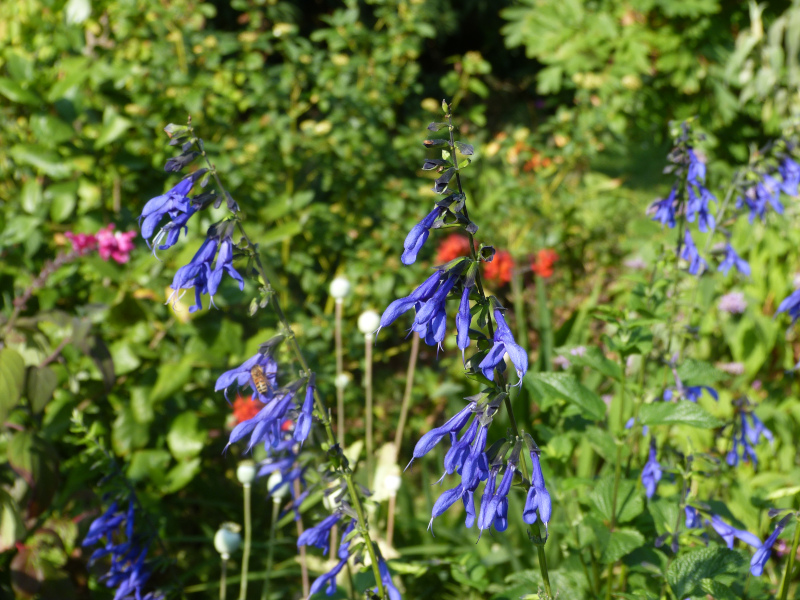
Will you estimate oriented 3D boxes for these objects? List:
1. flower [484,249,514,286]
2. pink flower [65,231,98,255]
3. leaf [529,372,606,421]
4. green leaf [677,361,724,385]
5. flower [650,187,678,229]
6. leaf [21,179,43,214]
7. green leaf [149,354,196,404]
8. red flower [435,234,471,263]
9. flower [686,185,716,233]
[{"bbox_3d":[0.143,-0.047,2.400,0.043,0.049,0.045,0,11,0],"label":"flower"},{"bbox_3d":[-0.278,-0.050,1.450,0.030,0.021,0.025,4,13,17],"label":"pink flower"},{"bbox_3d":[0.116,0.067,1.150,0.054,0.033,0.035,4,12,20],"label":"leaf"},{"bbox_3d":[0.229,0.056,1.270,0.037,0.020,0.030,0,11,0],"label":"green leaf"},{"bbox_3d":[0.223,-0.078,1.400,0.024,0.035,0.027,7,14,30],"label":"flower"},{"bbox_3d":[-0.543,-0.152,2.450,0.032,0.053,0.025,-2,11,-10],"label":"leaf"},{"bbox_3d":[-0.219,0.076,1.600,0.046,0.048,0.028,0,12,0],"label":"green leaf"},{"bbox_3d":[0.058,-0.056,1.800,0.041,0.030,0.036,0,12,0],"label":"red flower"},{"bbox_3d":[0.230,-0.070,1.270,0.023,0.037,0.024,0,11,0],"label":"flower"}]

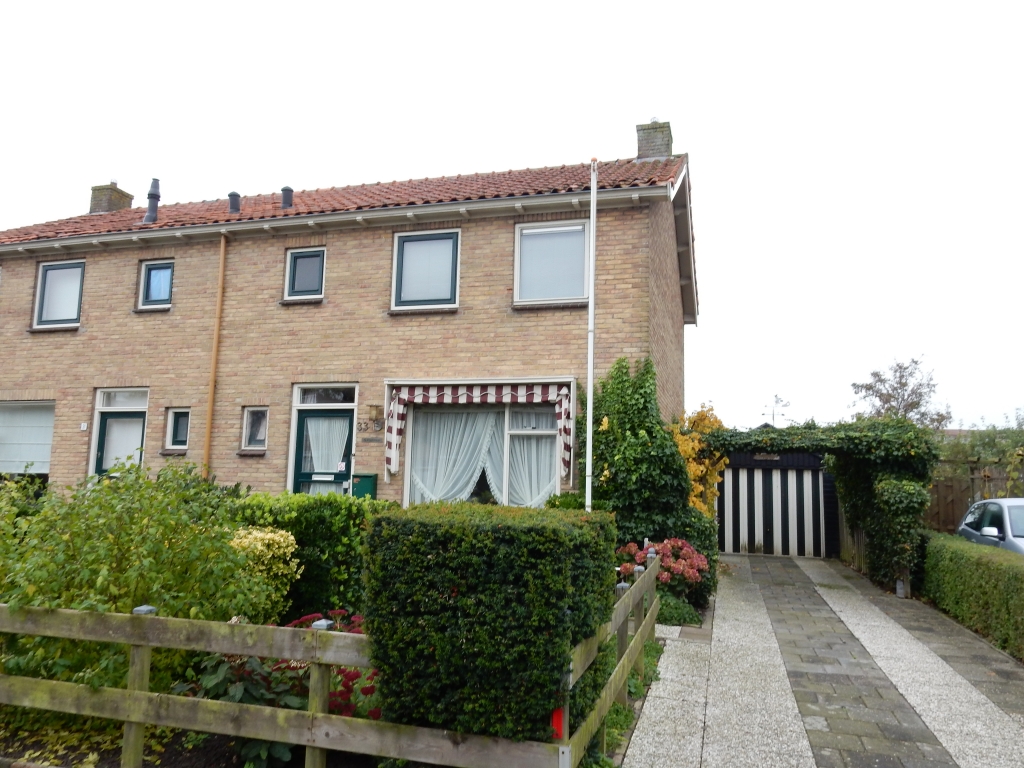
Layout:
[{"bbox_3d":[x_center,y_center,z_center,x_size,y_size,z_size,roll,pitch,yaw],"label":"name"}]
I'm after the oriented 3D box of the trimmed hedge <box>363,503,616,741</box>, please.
[{"bbox_3d":[-0.037,1.335,3.902,0.960,1.310,1.410,-1,-8,16],"label":"trimmed hedge"}]

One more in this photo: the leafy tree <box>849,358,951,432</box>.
[{"bbox_3d":[10.675,1.841,20.267,3.000,4.981,3.000,-1,-8,16],"label":"leafy tree"}]

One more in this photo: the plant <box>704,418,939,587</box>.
[{"bbox_3d":[4.531,1.831,11.272,3.391,2.470,1.950,-1,-8,16],"label":"plant"}]

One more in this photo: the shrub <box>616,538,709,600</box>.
[{"bbox_3d":[1.638,2.140,8.242,1.207,0.850,0.950,-1,-8,16],"label":"shrub"}]

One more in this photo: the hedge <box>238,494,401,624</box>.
[{"bbox_3d":[-1.869,1.677,7.045,1.507,1.250,0.800,-1,-8,16],"label":"hedge"}]

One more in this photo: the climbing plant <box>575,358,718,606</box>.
[{"bbox_3d":[1.671,1.173,9.044,1.833,2.970,1.050,-1,-8,16],"label":"climbing plant"}]

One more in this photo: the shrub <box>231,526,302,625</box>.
[{"bbox_3d":[-2.063,1.677,6.051,0.720,0.990,0.720,-1,-8,16],"label":"shrub"}]

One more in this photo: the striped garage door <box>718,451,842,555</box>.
[{"bbox_3d":[5.682,2.725,16.146,2.475,2.095,0.160,-1,-8,16],"label":"striped garage door"}]

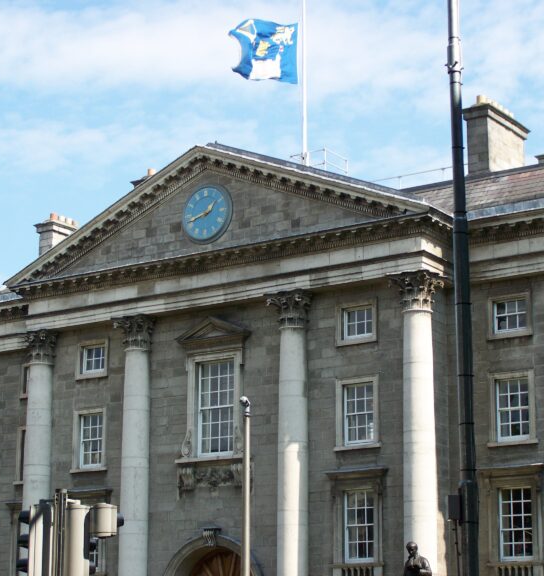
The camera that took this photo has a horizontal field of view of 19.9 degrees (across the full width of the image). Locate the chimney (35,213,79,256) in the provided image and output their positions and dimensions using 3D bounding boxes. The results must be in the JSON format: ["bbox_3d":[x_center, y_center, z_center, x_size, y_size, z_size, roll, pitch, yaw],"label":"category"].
[{"bbox_3d":[-9.178,-2.077,69.961,1.190,2.700,3.000,-9,-16,34],"label":"chimney"}]

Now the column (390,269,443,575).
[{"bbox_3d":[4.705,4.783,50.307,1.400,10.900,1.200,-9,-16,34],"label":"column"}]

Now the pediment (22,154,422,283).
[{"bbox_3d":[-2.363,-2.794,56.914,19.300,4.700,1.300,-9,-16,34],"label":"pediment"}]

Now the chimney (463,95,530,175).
[{"bbox_3d":[8.576,-5.464,58.986,1.100,3.700,3.490,-9,-16,34],"label":"chimney"}]

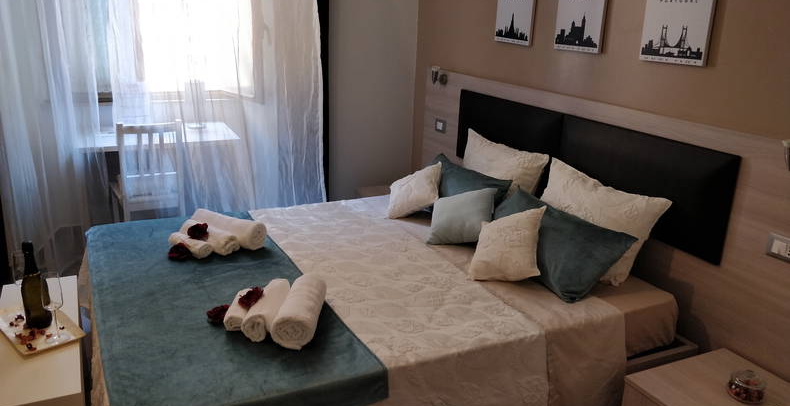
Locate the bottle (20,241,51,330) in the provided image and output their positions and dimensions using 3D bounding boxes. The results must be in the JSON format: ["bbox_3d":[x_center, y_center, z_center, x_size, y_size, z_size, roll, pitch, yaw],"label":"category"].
[{"bbox_3d":[-1.307,0.288,1.984,0.086,0.310,0.086,-7,21,-25],"label":"bottle"}]

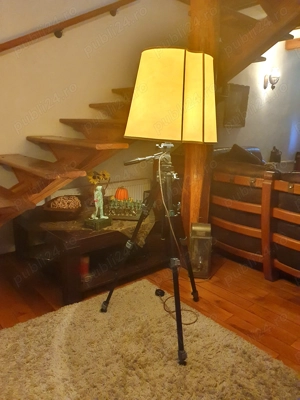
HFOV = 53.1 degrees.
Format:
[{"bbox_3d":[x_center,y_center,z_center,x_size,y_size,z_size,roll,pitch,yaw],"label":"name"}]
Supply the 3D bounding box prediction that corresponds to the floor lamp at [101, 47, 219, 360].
[{"bbox_3d":[0.074,0.024,1.573,0.656,1.500,0.589,-3,14,-14],"label":"floor lamp"}]

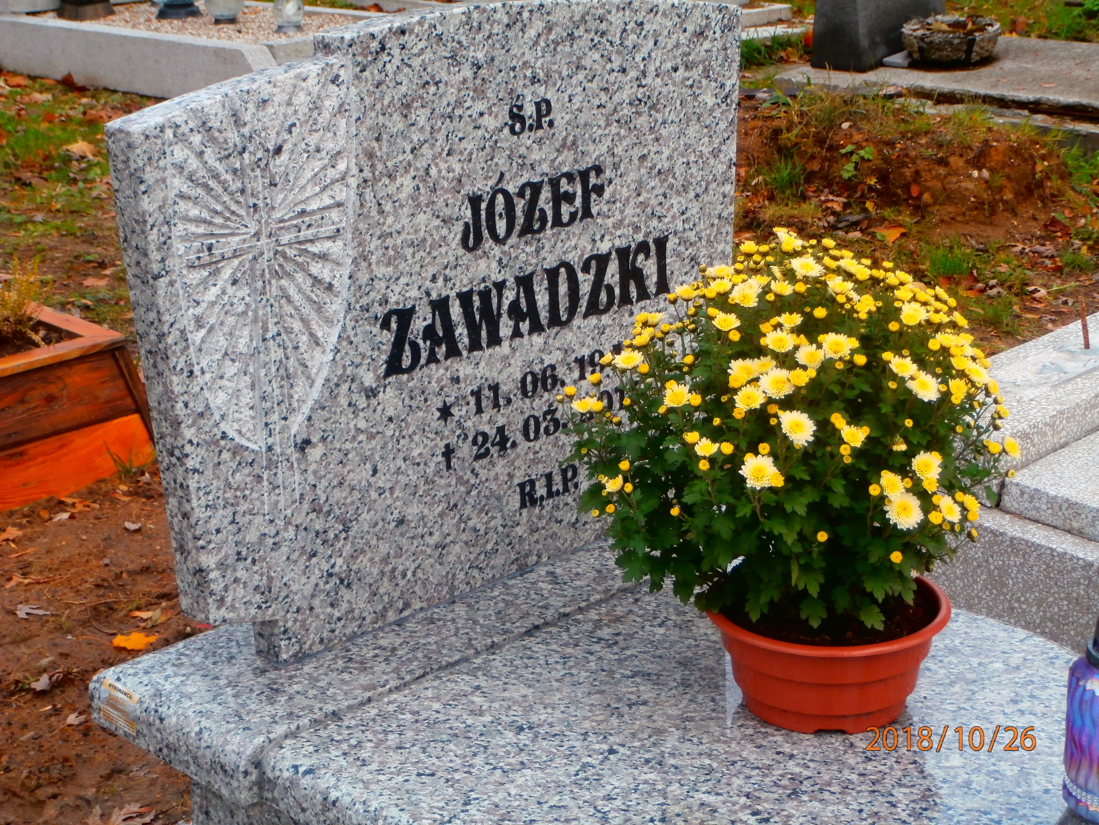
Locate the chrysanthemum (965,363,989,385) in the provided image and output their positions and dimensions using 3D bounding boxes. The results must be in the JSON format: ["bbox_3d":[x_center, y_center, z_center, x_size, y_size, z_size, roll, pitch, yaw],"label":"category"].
[{"bbox_3d":[0.407,-0.037,2.053,0.029,0.029,0.013,-28,-8,-45],"label":"chrysanthemum"}]

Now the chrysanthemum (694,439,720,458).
[{"bbox_3d":[0.149,0.034,2.041,0.023,0.014,0.023,-6,27,3],"label":"chrysanthemum"}]

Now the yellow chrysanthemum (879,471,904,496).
[{"bbox_3d":[0.321,0.066,2.021,0.025,0.014,0.025,2,57,11],"label":"yellow chrysanthemum"}]

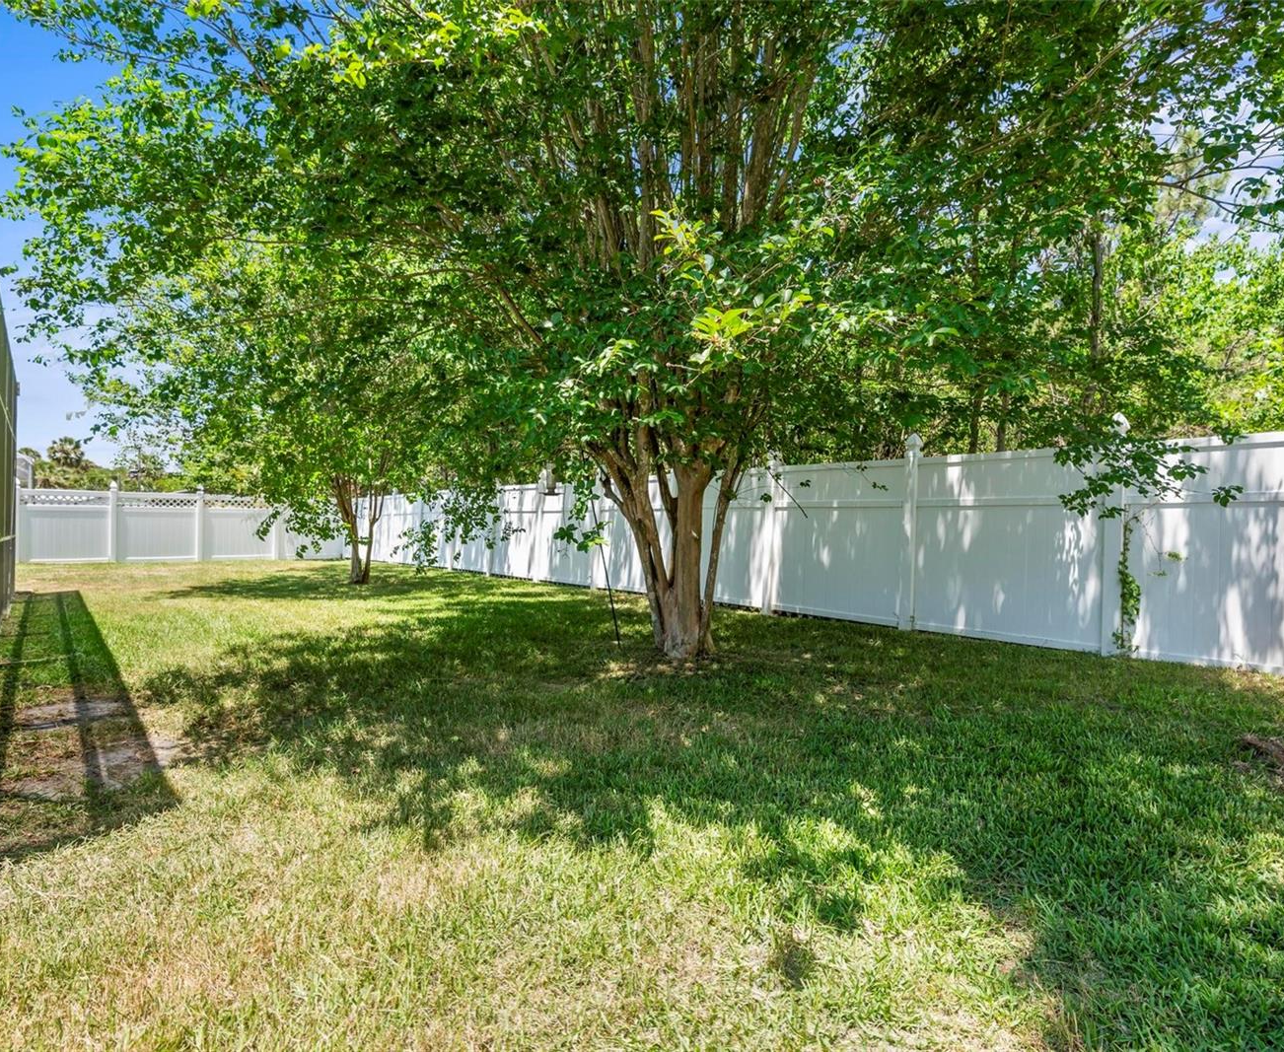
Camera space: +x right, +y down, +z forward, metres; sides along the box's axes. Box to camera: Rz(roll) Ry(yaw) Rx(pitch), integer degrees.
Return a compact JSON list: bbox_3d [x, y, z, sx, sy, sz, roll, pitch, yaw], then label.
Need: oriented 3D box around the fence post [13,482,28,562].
[{"bbox_3d":[-15.400,-0.100,17.250,0.135,2.100,0.135,1,0,-40],"label":"fence post"}]

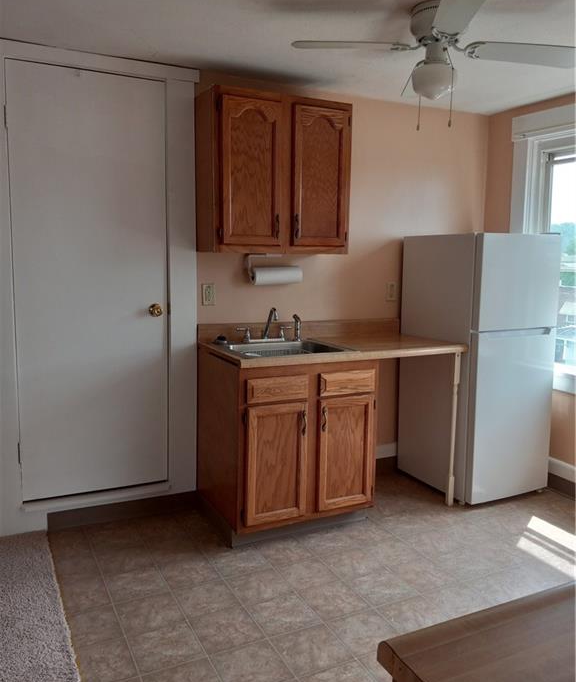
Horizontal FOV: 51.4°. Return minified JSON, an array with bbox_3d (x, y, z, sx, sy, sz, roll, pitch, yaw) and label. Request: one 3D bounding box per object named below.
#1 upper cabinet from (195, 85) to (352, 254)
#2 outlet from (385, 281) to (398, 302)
[{"bbox_3d":[-0.066,-0.851,3.137,0.764,0.782,0.285,-3,7,-27],"label":"upper cabinet"},{"bbox_3d":[0.648,-0.306,3.721,0.073,0.115,0.012,-3,7,-27],"label":"outlet"}]

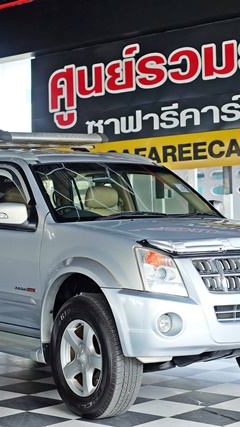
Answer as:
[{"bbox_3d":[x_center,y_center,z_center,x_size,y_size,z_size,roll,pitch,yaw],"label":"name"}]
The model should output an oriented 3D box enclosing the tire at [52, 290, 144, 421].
[{"bbox_3d":[-0.141,0.858,5.705,0.240,0.745,0.745,0,-1,-35],"label":"tire"}]

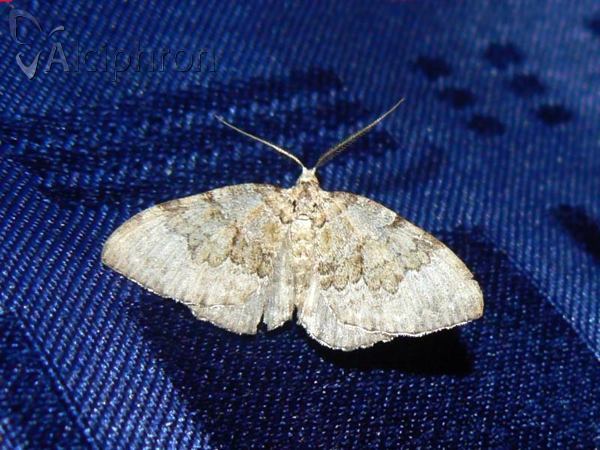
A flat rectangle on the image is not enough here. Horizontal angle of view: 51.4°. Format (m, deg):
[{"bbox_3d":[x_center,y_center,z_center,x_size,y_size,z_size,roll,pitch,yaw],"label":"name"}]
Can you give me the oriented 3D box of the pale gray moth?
[{"bbox_3d":[0.000,-0.001,0.046,0.026,0.005,0.021,6,62,0],"label":"pale gray moth"}]

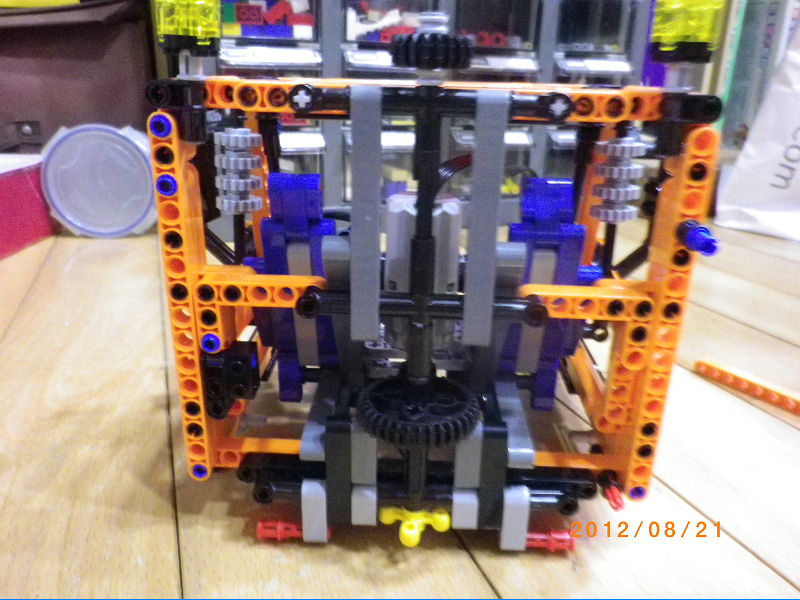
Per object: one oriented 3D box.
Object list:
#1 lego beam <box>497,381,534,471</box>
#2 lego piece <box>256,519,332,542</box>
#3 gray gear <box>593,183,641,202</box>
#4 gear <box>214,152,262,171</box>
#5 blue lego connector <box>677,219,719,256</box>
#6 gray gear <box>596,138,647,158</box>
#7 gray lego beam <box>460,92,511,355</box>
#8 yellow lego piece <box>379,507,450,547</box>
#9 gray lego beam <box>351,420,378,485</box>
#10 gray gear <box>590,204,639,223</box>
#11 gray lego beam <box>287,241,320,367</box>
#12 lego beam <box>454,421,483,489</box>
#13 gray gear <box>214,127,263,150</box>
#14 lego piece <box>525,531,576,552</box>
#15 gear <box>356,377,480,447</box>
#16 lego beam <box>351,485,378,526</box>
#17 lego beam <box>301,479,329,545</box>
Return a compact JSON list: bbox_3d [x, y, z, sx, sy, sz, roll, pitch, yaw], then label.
[{"bbox_3d":[0.038,0.041,0.221,0.008,0.008,0.048,2,22,2],"label":"lego beam"},{"bbox_3d":[-0.035,0.076,0.214,0.024,0.007,0.007,2,22,2],"label":"lego piece"},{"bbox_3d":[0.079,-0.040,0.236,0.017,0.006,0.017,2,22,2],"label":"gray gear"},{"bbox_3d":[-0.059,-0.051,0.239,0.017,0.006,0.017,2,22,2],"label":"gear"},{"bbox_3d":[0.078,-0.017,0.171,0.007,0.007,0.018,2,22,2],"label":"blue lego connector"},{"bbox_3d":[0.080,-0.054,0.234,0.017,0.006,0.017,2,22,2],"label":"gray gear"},{"bbox_3d":[0.023,-0.020,0.176,0.008,0.071,0.008,2,22,2],"label":"gray lego beam"},{"bbox_3d":[0.005,0.071,0.213,0.024,0.008,0.024,4,22,6],"label":"yellow lego piece"},{"bbox_3d":[-0.011,0.047,0.202,0.008,0.023,0.007,2,22,2],"label":"gray lego beam"},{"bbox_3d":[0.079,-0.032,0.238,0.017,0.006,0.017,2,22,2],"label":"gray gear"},{"bbox_3d":[-0.033,0.001,0.231,0.008,0.053,0.008,2,34,2],"label":"gray lego beam"},{"bbox_3d":[0.021,0.048,0.203,0.008,0.024,0.008,2,22,2],"label":"lego beam"},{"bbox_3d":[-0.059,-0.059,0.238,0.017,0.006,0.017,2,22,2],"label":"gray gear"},{"bbox_3d":[0.045,0.079,0.214,0.023,0.006,0.006,2,22,2],"label":"lego piece"},{"bbox_3d":[0.005,0.032,0.198,0.038,0.008,0.038,2,22,2],"label":"gear"},{"bbox_3d":[-0.011,0.065,0.209,0.008,0.015,0.007,2,22,2],"label":"lego beam"},{"bbox_3d":[-0.027,0.068,0.211,0.008,0.023,0.007,2,22,2],"label":"lego beam"}]

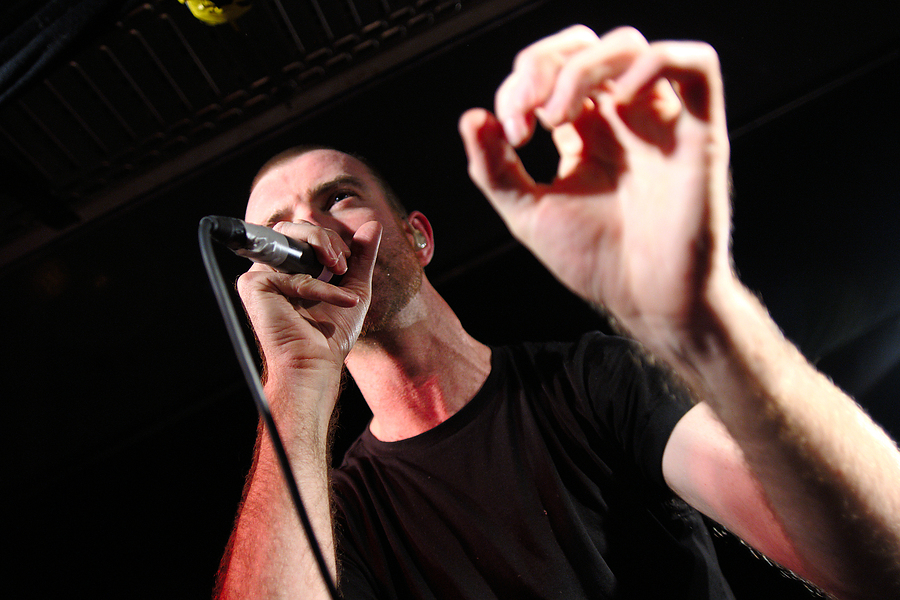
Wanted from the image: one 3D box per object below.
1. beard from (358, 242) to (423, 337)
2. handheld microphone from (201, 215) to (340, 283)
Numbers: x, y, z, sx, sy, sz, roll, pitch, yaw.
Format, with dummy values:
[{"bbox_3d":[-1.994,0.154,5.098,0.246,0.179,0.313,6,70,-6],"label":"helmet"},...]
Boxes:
[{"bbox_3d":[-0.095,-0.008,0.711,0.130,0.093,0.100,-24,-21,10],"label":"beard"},{"bbox_3d":[-0.131,-0.038,0.605,0.050,0.050,0.185,-38,-24,14],"label":"handheld microphone"}]

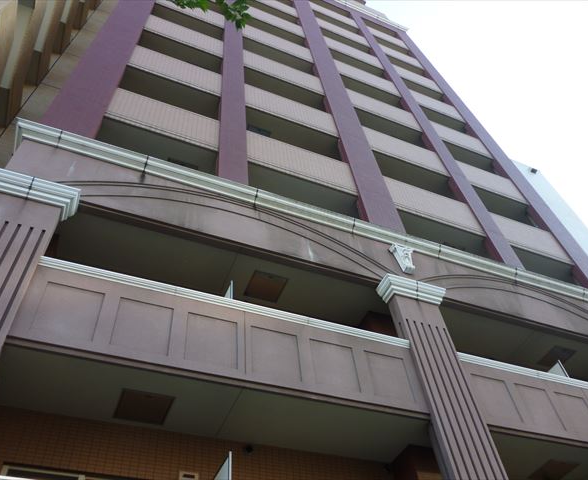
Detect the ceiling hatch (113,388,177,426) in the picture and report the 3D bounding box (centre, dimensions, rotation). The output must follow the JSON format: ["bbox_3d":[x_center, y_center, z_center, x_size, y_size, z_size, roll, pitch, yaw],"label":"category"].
[{"bbox_3d":[-1.931,2.164,6.670,0.660,0.060,0.660,16,-54,-18],"label":"ceiling hatch"}]

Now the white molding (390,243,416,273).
[{"bbox_3d":[2.190,0.361,10.168,0.500,0.640,0.210,16,-54,-18],"label":"white molding"}]

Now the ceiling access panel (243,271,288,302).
[{"bbox_3d":[-0.500,0.868,9.456,0.650,0.060,0.650,16,-54,-18],"label":"ceiling access panel"}]

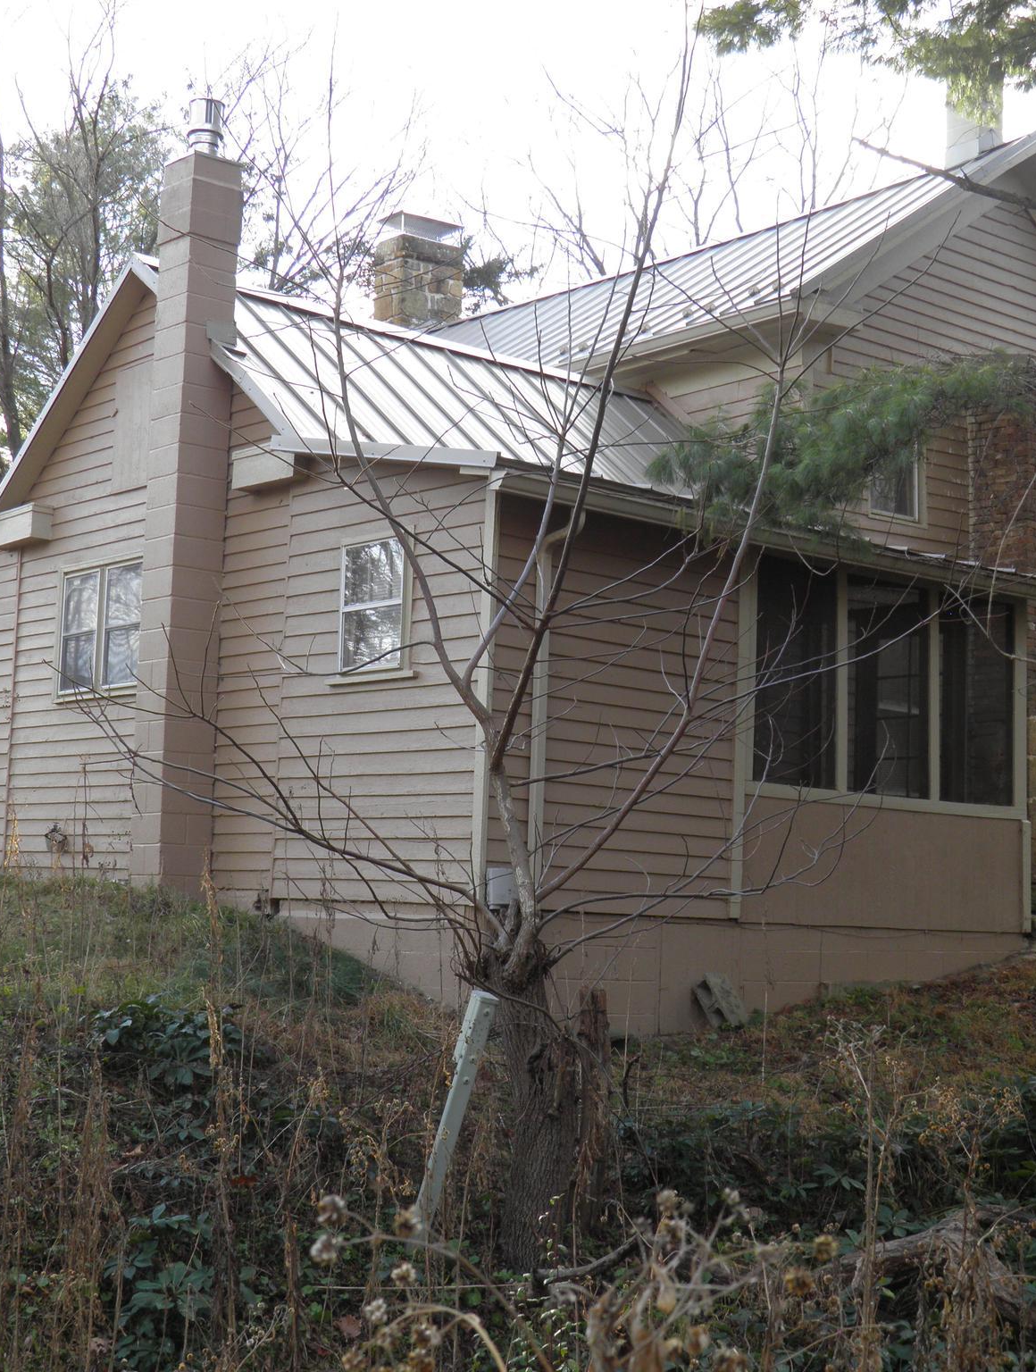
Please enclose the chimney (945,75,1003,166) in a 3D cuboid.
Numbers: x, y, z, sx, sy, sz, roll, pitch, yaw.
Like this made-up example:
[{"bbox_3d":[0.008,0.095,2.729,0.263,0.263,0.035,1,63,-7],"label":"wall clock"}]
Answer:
[{"bbox_3d":[4.324,-5.314,19.466,0.385,0.830,0.385,7,-8,-39],"label":"chimney"}]

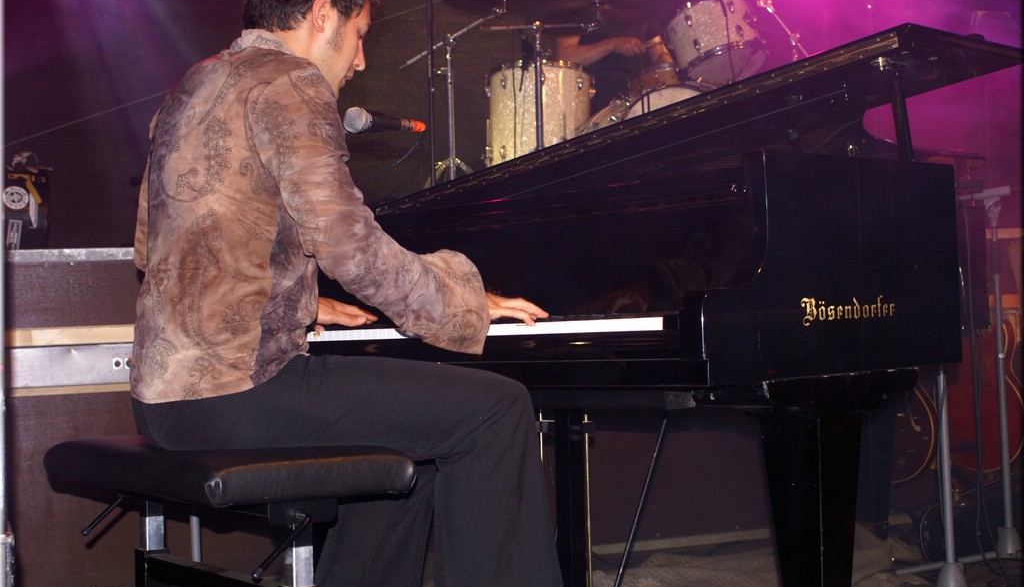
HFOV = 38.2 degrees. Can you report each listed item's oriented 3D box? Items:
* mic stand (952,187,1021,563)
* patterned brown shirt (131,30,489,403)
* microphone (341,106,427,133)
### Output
[{"bbox_3d":[1.240,0.239,3.825,0.650,1.070,0.570,-2,-1,6],"label":"mic stand"},{"bbox_3d":[-0.365,-0.130,2.473,0.530,0.610,0.500,-1,-1,-38],"label":"patterned brown shirt"},{"bbox_3d":[-0.234,-0.319,2.768,0.050,0.050,0.219,-3,-1,37],"label":"microphone"}]

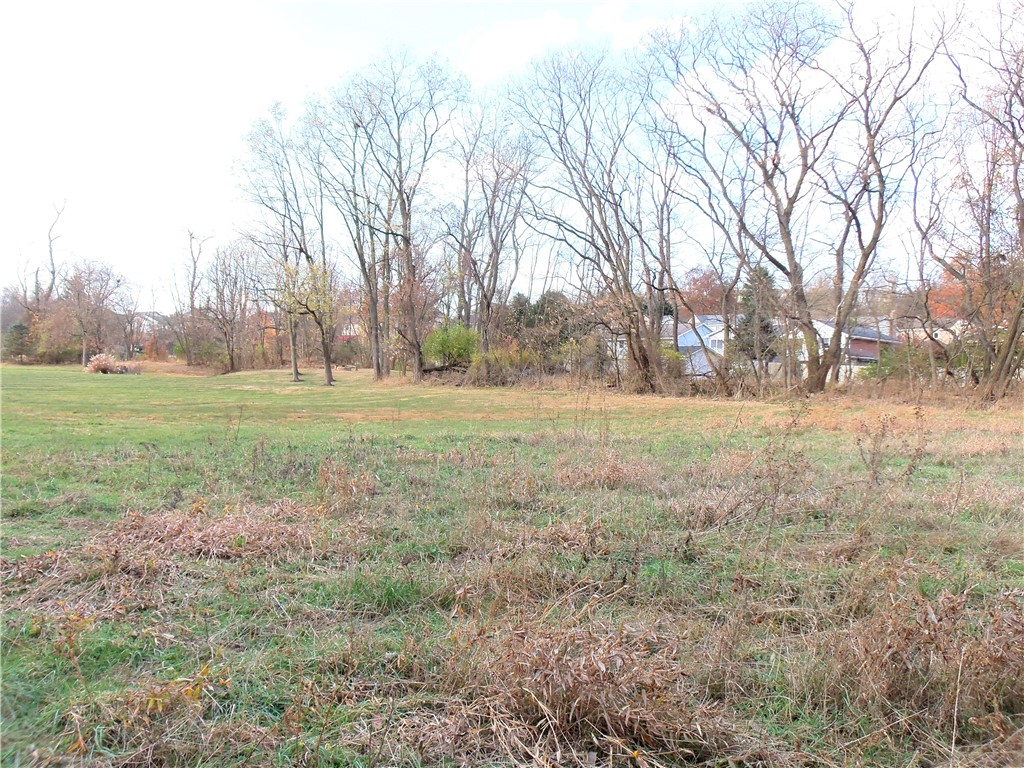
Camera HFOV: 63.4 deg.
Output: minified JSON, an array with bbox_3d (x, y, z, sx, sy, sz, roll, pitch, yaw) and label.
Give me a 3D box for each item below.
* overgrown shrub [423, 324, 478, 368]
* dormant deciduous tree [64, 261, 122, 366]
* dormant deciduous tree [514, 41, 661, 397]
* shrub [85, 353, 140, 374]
[{"bbox_3d":[-3.560,-2.126,47.953,3.240,2.630,3.000,0,2,0],"label":"overgrown shrub"},{"bbox_3d":[-38.298,-6.439,75.800,5.310,9.670,5.200,0,2,0],"label":"dormant deciduous tree"},{"bbox_3d":[3.530,-7.383,37.729,6.650,15.380,6.600,0,2,0],"label":"dormant deciduous tree"},{"bbox_3d":[-27.418,-1.410,56.990,3.720,1.510,2.800,0,2,0],"label":"shrub"}]

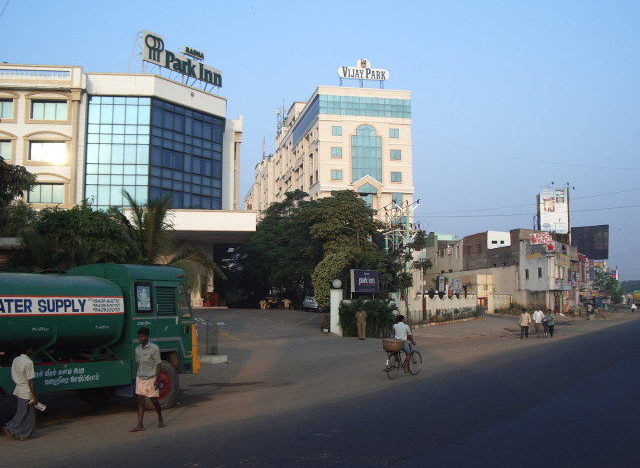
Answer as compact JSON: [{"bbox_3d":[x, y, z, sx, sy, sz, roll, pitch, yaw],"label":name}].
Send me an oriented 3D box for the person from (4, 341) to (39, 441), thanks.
[{"bbox_3d":[-4.801,2.470,11.300,0.480,1.580,0.460,4,-7,-40],"label":"person"}]

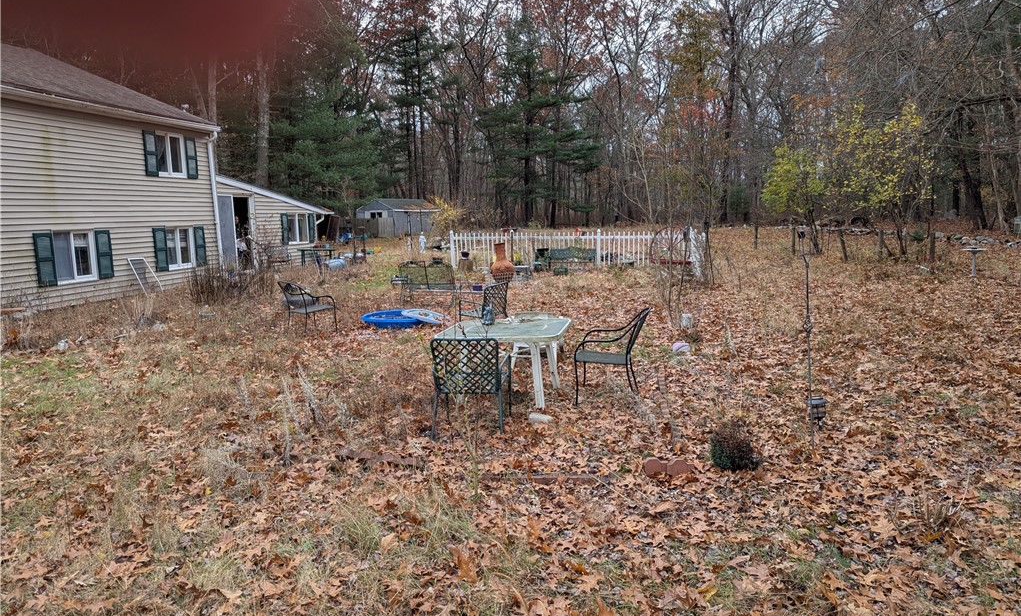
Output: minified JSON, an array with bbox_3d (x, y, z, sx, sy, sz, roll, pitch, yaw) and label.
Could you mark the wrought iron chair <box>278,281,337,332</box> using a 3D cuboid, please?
[{"bbox_3d":[-3.362,-0.013,11.744,0.710,0.870,0.610,-9,11,-43],"label":"wrought iron chair"}]

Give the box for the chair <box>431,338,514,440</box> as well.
[{"bbox_3d":[-0.338,0.639,6.284,0.610,0.865,0.610,-1,8,7],"label":"chair"}]

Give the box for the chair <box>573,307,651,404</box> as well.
[{"bbox_3d":[1.045,0.465,7.127,0.710,0.885,0.610,0,8,14],"label":"chair"}]

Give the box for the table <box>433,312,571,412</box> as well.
[{"bbox_3d":[-0.022,0.563,7.264,1.200,0.720,1.060,-1,8,8],"label":"table"}]

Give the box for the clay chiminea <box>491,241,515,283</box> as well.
[{"bbox_3d":[-0.191,-0.972,16.420,0.550,1.030,0.540,-2,8,0],"label":"clay chiminea"}]

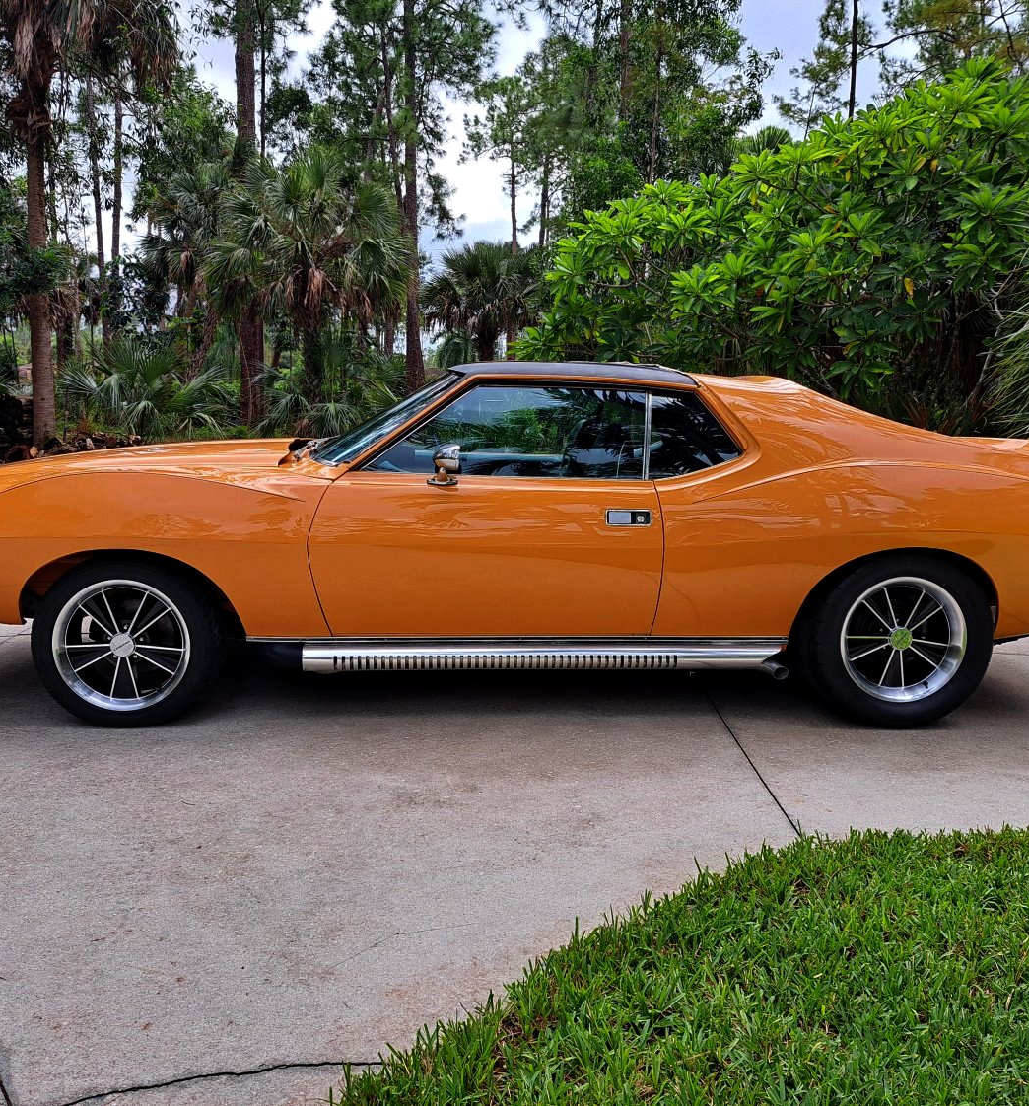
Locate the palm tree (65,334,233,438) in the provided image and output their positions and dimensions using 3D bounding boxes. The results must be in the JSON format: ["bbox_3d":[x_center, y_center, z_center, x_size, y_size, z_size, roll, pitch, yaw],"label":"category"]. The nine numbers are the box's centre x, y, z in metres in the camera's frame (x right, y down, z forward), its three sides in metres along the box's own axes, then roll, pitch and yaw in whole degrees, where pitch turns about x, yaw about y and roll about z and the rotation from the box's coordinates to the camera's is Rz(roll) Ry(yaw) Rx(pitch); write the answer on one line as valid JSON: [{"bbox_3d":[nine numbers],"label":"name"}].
[{"bbox_3d":[-5.914,-2.641,16.585,2.657,1.762,2.700,-3,11,-19],"label":"palm tree"}]

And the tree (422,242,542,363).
[{"bbox_3d":[-0.889,-5.961,27.362,3.205,4.583,3.205,1,10,-2],"label":"tree"}]

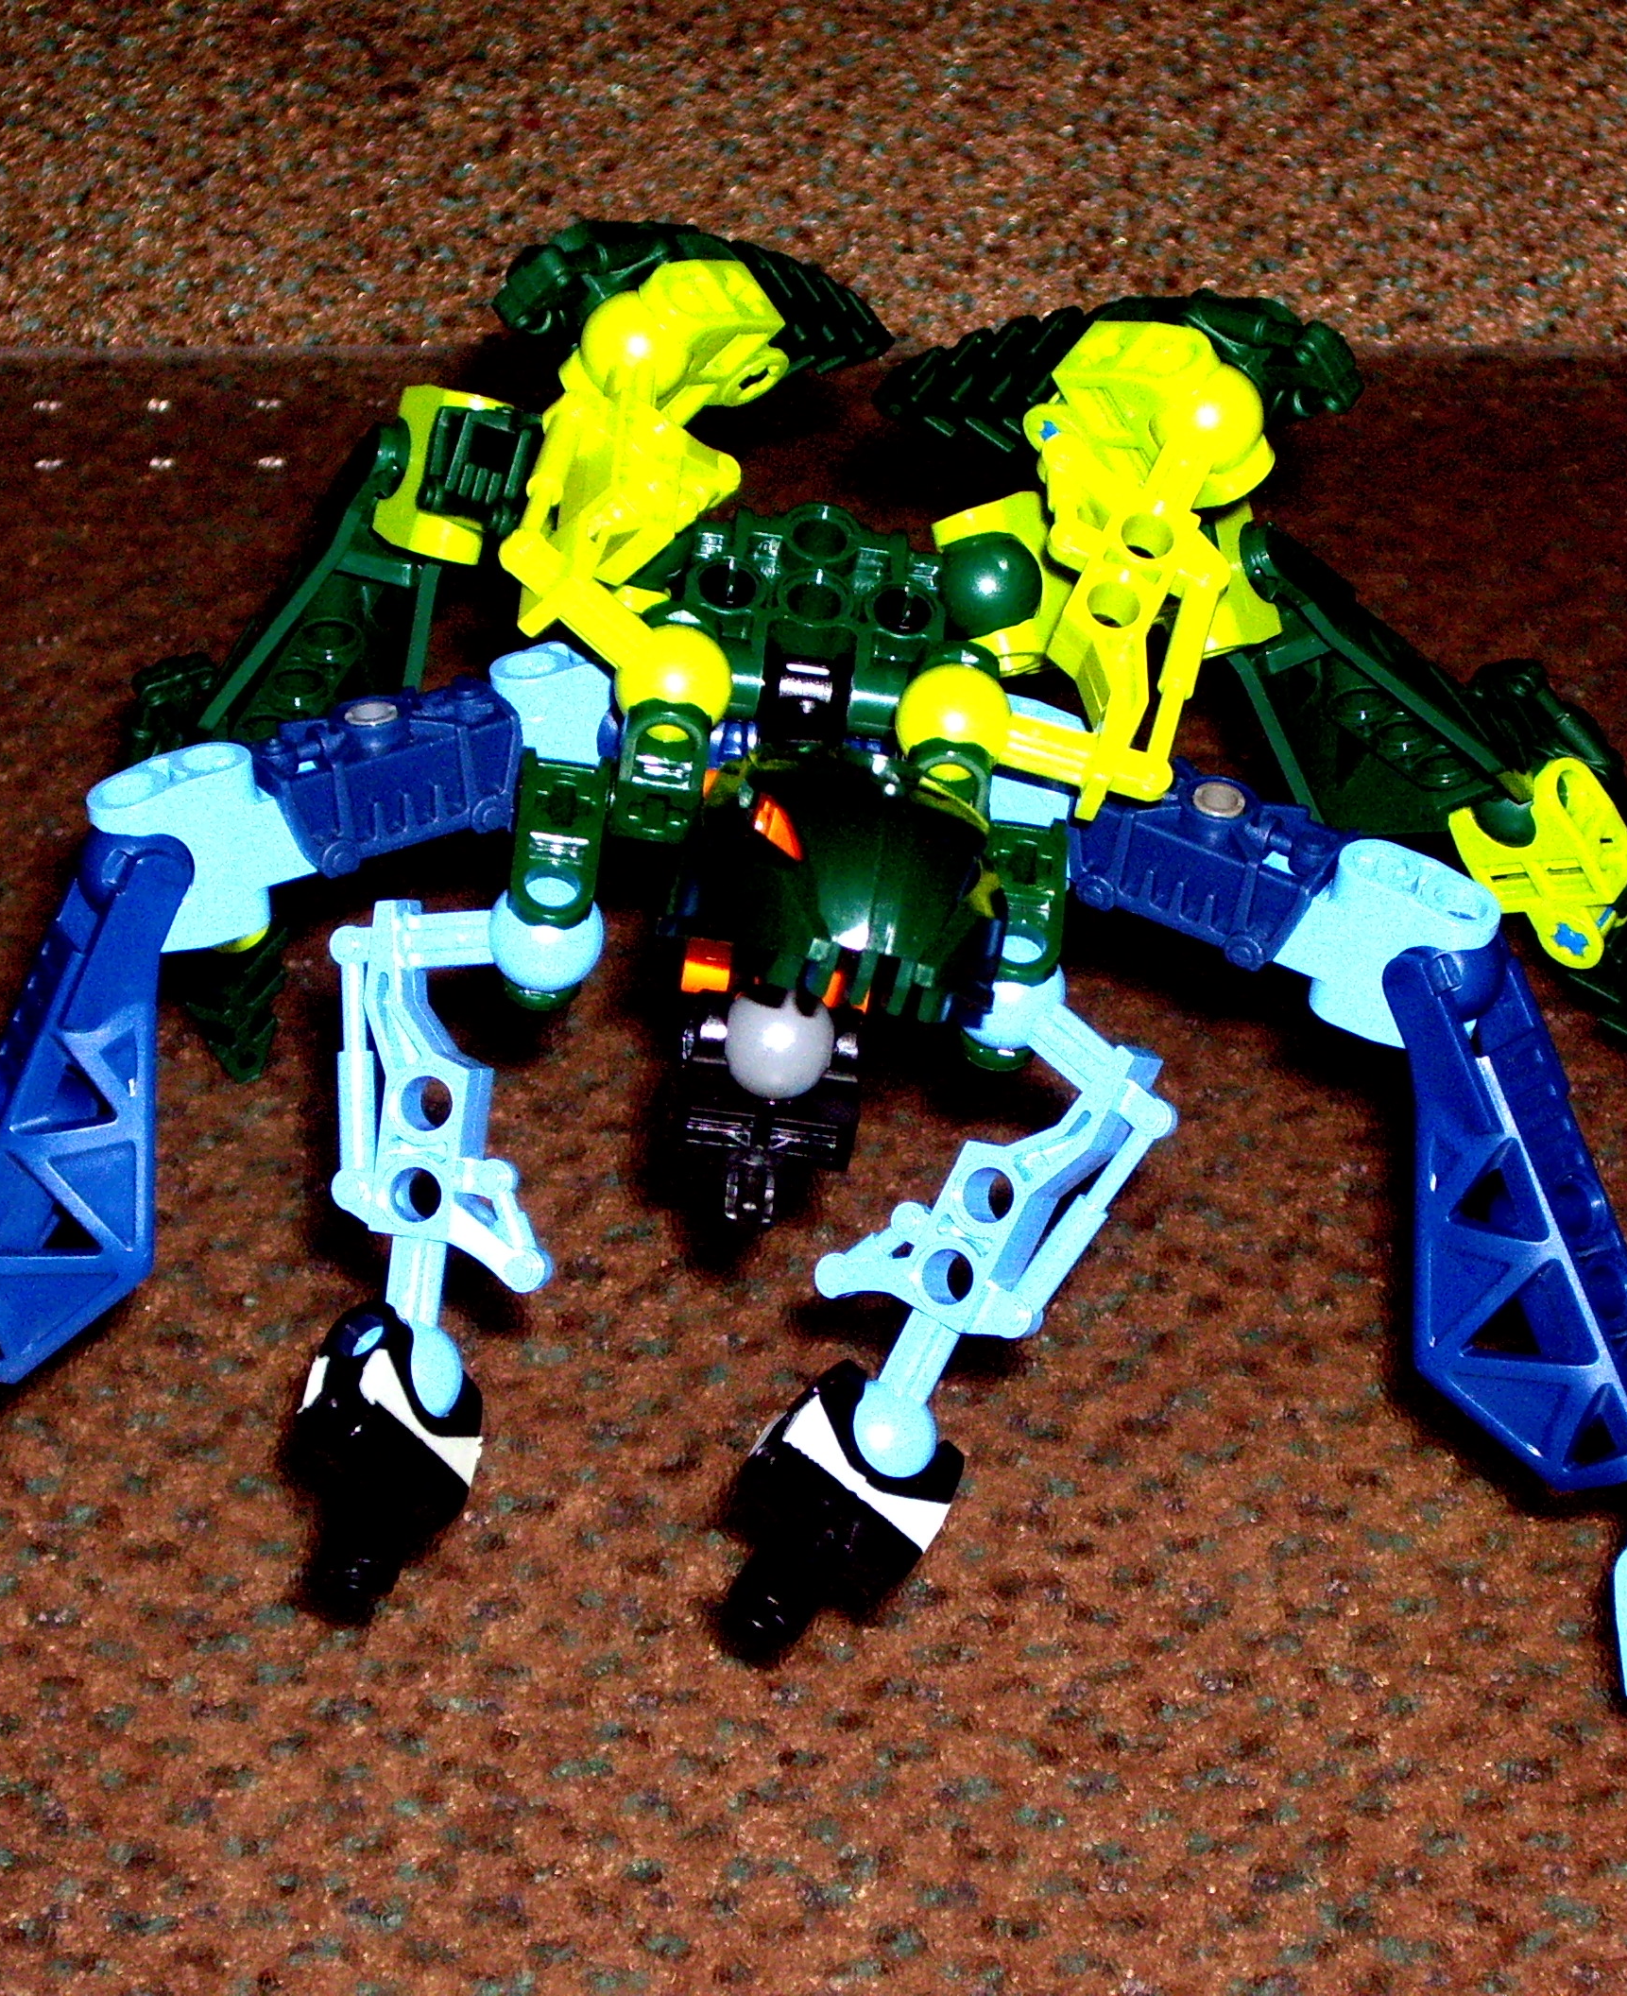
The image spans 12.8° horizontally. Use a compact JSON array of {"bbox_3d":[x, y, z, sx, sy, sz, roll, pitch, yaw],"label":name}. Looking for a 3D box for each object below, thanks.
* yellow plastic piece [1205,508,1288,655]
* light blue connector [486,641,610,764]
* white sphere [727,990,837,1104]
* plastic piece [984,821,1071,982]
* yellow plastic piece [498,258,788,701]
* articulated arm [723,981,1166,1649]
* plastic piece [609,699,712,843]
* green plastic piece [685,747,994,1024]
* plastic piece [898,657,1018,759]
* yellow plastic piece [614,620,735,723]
[{"bbox_3d":[0.039,-0.040,0.685,0.009,0.017,0.013,-16,-6,30],"label":"yellow plastic piece"},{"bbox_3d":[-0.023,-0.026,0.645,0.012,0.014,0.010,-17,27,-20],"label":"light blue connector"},{"bbox_3d":[-0.003,0.004,0.668,0.010,0.010,0.010,0,45,0],"label":"white sphere"},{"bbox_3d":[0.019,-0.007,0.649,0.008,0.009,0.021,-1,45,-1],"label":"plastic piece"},{"bbox_3d":[-0.015,-0.047,0.659,0.025,0.017,0.049,6,45,6],"label":"yellow plastic piece"},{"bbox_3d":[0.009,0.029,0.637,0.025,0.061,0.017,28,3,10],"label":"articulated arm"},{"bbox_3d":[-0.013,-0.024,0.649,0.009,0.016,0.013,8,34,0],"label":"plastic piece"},{"bbox_3d":[0.002,-0.010,0.633,0.026,0.017,0.019,-2,40,-2],"label":"green plastic piece"},{"bbox_3d":[0.013,-0.025,0.644,0.010,0.010,0.010,0,40,0],"label":"plastic piece"},{"bbox_3d":[-0.012,-0.028,0.643,0.010,0.010,0.010,0,45,0],"label":"yellow plastic piece"}]

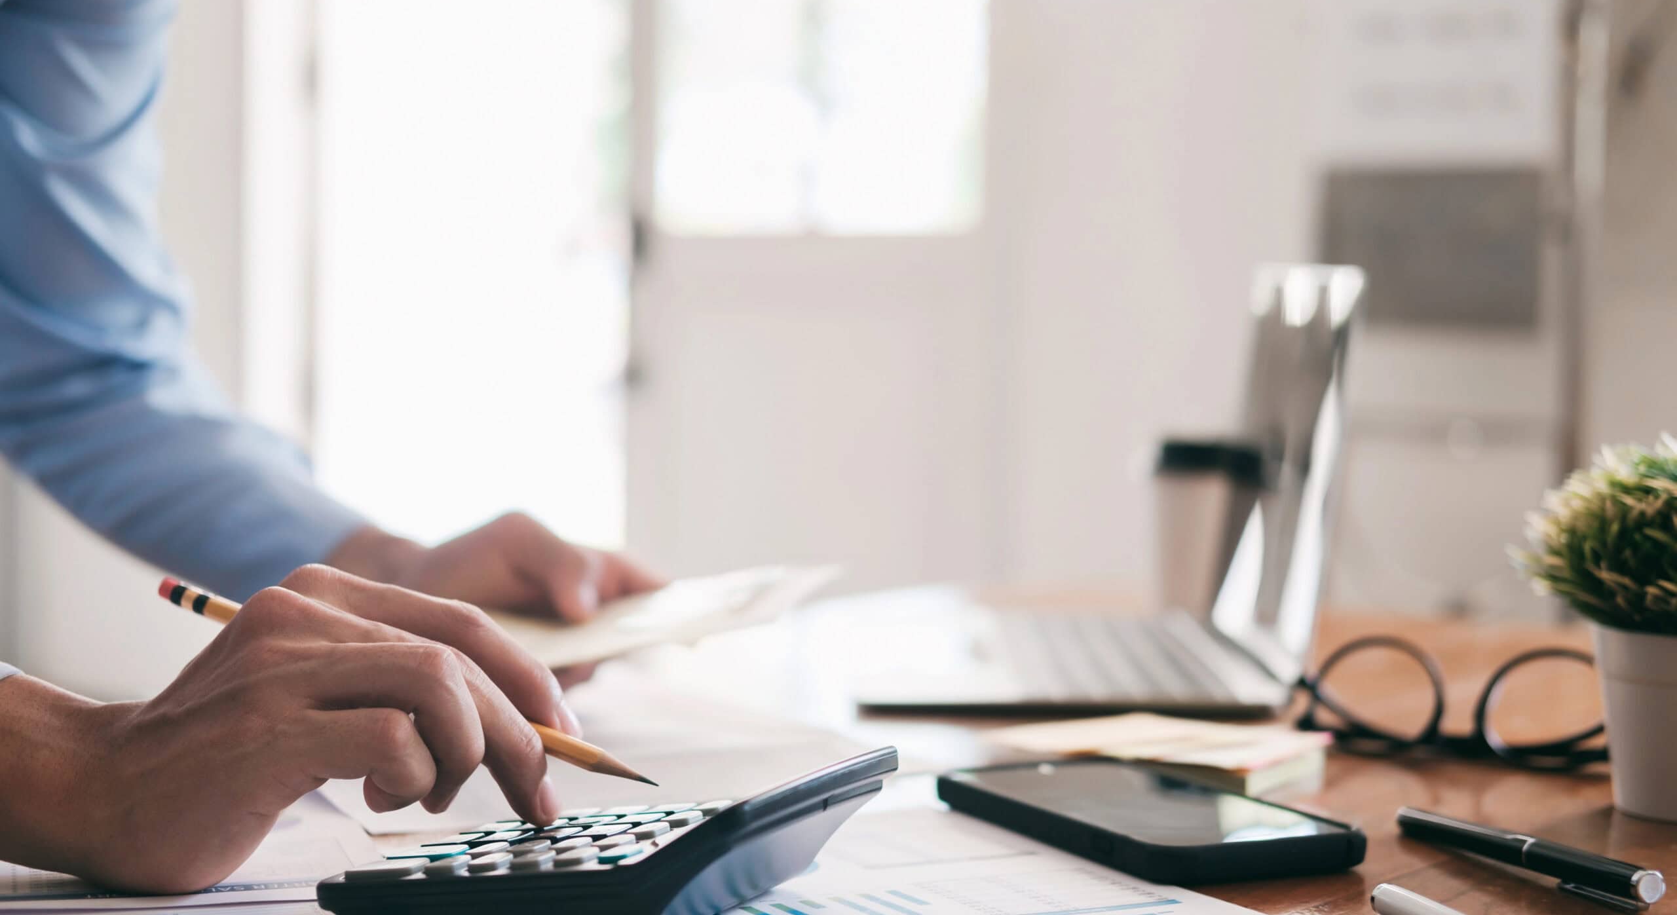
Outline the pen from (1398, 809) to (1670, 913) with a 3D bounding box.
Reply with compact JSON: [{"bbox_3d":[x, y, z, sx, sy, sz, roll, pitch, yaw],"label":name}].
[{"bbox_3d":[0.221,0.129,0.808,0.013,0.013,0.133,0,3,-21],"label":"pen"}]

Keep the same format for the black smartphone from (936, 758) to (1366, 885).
[{"bbox_3d":[0.106,0.126,0.868,0.081,0.012,0.158,-1,3,-26],"label":"black smartphone"}]

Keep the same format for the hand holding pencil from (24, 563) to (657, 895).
[{"bbox_3d":[-0.148,0.083,0.786,0.197,0.101,0.098,1,2,12],"label":"hand holding pencil"}]

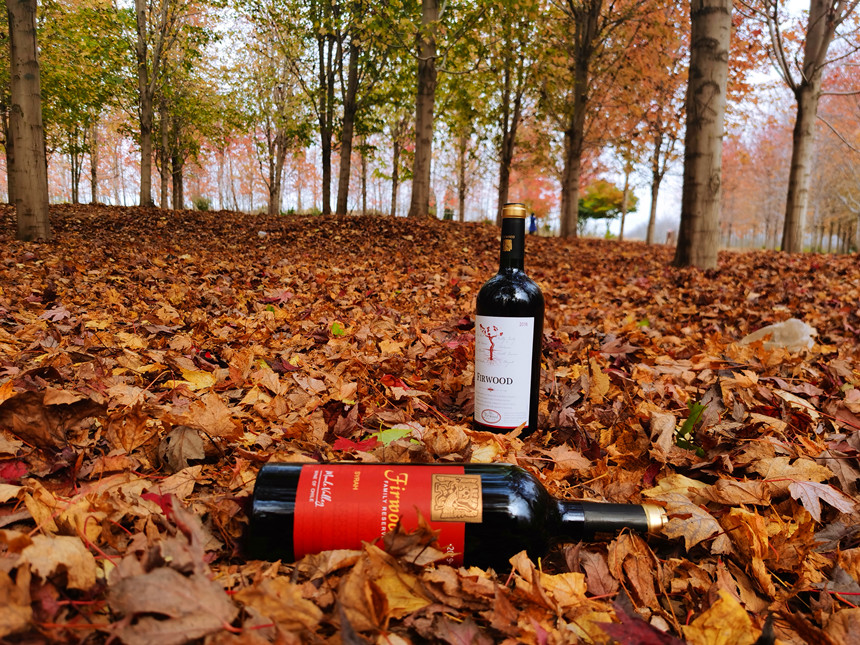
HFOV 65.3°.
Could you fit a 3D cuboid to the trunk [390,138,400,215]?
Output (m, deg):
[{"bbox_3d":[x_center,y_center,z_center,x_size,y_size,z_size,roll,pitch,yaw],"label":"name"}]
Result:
[{"bbox_3d":[-1.131,-4.772,22.000,0.210,2.650,0.210,1,6,0],"label":"trunk"}]

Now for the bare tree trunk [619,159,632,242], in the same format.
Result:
[{"bbox_3d":[6.703,-4.183,23.000,0.190,2.750,0.190,3,6,0],"label":"bare tree trunk"}]

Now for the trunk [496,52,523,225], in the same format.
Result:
[{"bbox_3d":[1.512,-3.566,13.000,0.420,3.500,0.320,1,6,0],"label":"trunk"}]

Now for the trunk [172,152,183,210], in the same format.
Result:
[{"bbox_3d":[-7.152,-3.994,19.000,0.280,1.700,0.250,1,6,0],"label":"trunk"}]

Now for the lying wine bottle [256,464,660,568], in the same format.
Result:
[{"bbox_3d":[0.024,0.149,0.503,0.301,0.080,0.080,1,-16,0],"label":"lying wine bottle"}]

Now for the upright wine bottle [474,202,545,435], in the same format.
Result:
[{"bbox_3d":[0.101,0.001,0.850,0.086,0.299,0.086,2,6,0],"label":"upright wine bottle"}]

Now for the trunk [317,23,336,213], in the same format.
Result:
[{"bbox_3d":[-2.006,-3.876,13.000,0.360,3.700,0.280,1,6,0],"label":"trunk"}]

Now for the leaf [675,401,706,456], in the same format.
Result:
[{"bbox_3d":[0.315,0.128,0.810,0.045,0.052,0.050,4,7,22],"label":"leaf"}]

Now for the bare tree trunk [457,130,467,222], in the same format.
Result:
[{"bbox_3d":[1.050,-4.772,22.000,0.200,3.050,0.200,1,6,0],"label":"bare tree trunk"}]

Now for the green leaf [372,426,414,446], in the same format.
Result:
[{"bbox_3d":[-0.046,0.137,0.800,0.056,0.018,0.050,1,6,0],"label":"green leaf"}]

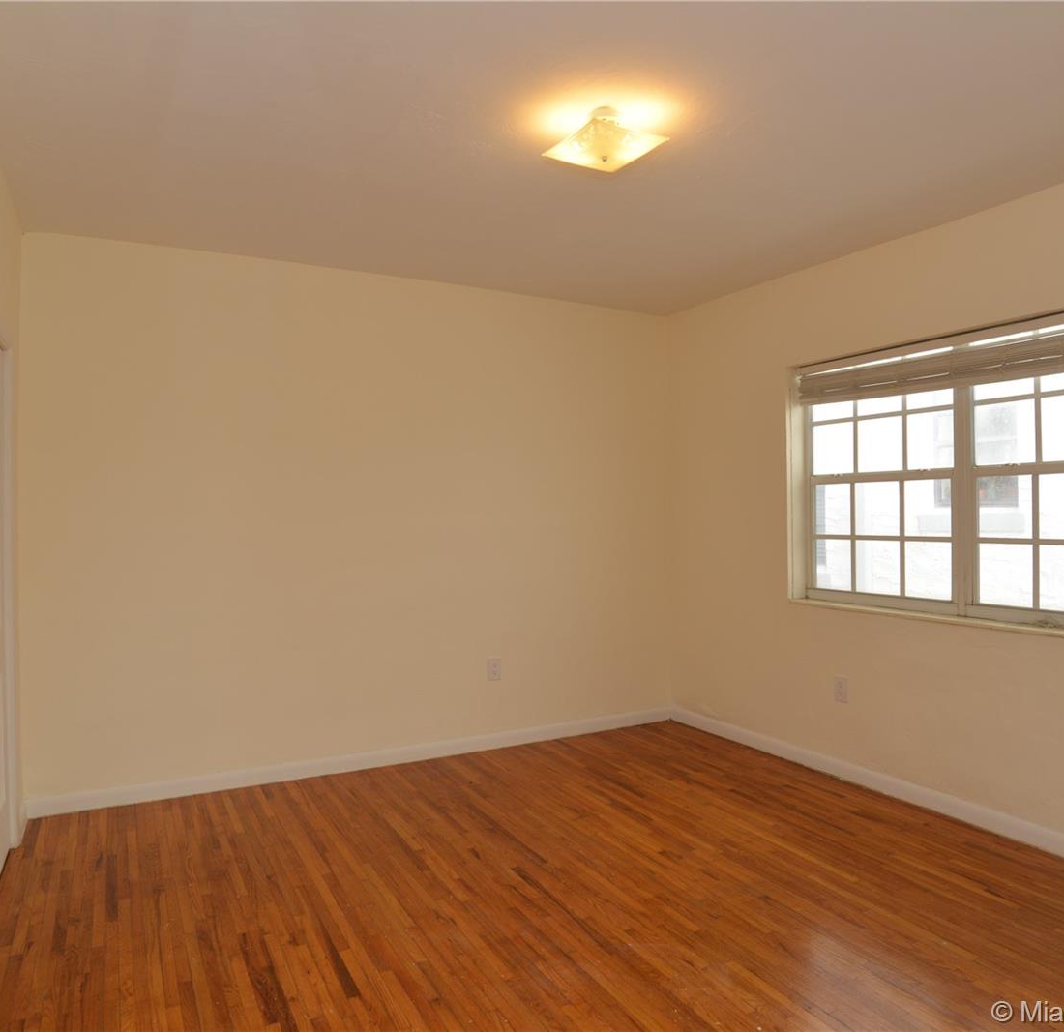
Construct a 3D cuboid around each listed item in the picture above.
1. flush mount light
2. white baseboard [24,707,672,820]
[{"bbox_3d":[0.230,-1.195,2.430,0.285,0.140,0.285,-1,0,-29],"label":"flush mount light"},{"bbox_3d":[-0.672,1.286,4.180,3.500,0.083,0.020,-1,0,-27],"label":"white baseboard"}]

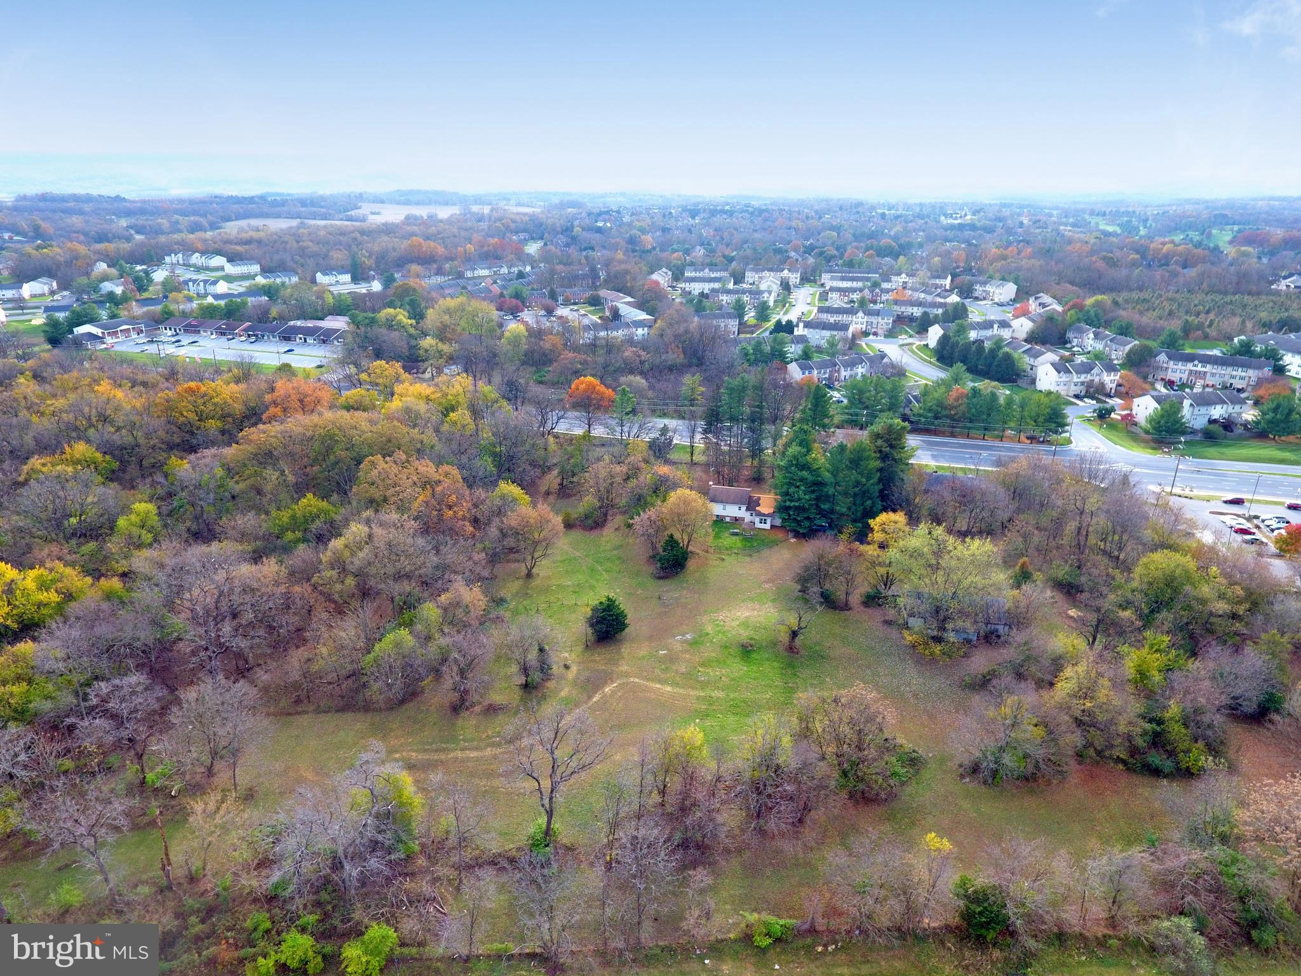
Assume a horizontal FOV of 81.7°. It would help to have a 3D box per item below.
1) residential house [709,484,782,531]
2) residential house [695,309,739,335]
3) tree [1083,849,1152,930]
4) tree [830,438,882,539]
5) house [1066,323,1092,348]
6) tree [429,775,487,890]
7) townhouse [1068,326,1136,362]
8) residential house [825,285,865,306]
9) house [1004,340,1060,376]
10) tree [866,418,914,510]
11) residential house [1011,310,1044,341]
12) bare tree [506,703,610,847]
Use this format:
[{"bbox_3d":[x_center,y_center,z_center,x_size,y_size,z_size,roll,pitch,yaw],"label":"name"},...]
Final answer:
[{"bbox_3d":[22.759,3.682,175.072,17.200,7.500,10.000,4,22,10],"label":"residential house"},{"bbox_3d":[32.840,-82.390,375.880,21.040,10.800,11.000,-1,21,-3],"label":"residential house"},{"bbox_3d":[48.430,41.570,77.460,6.980,10.110,6.630,0,21,0],"label":"tree"},{"bbox_3d":[45.400,0.440,164.430,11.110,21.290,10.560,0,21,0],"label":"tree"},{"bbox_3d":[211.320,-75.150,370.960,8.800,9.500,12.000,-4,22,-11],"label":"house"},{"bbox_3d":[-20.980,37.520,81.110,6.130,14.990,5.820,0,21,0],"label":"tree"},{"bbox_3d":[206.430,-65.890,341.710,9.830,10.030,37.740,-3,22,-8],"label":"townhouse"},{"bbox_3d":[128.270,-124.750,488.640,23.500,10.380,10.630,5,22,13],"label":"residential house"},{"bbox_3d":[151.117,-51.644,299.253,9.300,10.000,21.500,-4,22,-11],"label":"house"},{"bbox_3d":[52.810,-3.990,165.690,9.770,22.620,9.770,7,22,17],"label":"tree"},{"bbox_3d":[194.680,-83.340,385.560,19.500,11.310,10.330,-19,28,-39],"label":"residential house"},{"bbox_3d":[-9.950,31.920,81.420,11.000,18.200,10.380,-3,22,-8],"label":"bare tree"}]

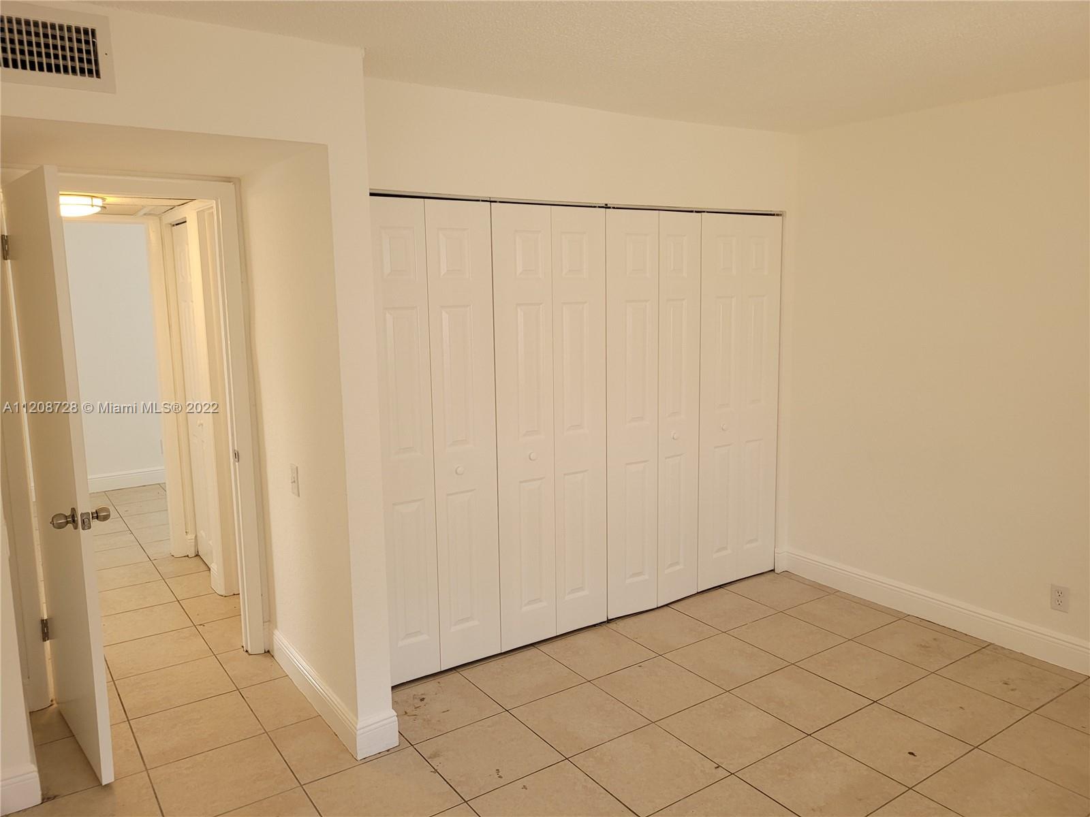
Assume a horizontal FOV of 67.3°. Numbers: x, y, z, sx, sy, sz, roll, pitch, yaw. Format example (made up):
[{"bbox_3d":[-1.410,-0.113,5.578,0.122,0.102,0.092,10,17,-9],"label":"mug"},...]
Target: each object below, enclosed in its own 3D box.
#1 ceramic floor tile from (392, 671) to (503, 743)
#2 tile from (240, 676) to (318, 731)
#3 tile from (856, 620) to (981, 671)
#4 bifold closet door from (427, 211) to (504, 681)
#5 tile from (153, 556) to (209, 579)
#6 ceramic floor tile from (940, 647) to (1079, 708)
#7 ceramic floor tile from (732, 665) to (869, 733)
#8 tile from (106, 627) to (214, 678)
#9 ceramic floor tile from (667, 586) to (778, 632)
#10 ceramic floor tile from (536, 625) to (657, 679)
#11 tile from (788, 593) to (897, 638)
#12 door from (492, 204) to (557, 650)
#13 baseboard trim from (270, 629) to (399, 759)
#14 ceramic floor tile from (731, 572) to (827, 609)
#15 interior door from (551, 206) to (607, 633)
[{"bbox_3d":[-0.433,1.204,3.298,0.404,0.010,0.401,-7,11,-34],"label":"ceramic floor tile"},{"bbox_3d":[-1.083,1.208,3.343,0.203,0.010,0.401,-7,11,-34],"label":"tile"},{"bbox_3d":[1.718,1.094,3.787,0.405,0.010,0.405,-7,11,-34],"label":"tile"},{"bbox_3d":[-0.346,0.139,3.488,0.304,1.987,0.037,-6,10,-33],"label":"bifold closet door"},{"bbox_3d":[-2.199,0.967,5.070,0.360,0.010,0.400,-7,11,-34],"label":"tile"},{"bbox_3d":[1.943,1.140,3.452,0.404,0.010,0.401,-7,11,-34],"label":"ceramic floor tile"},{"bbox_3d":[1.039,1.173,3.320,0.406,0.010,0.401,-7,11,-34],"label":"ceramic floor tile"},{"bbox_3d":[-1.800,1.136,3.813,0.407,0.010,0.402,-7,11,-34],"label":"tile"},{"bbox_3d":[0.918,1.040,4.225,0.405,0.010,0.405,-7,11,-34],"label":"ceramic floor tile"},{"bbox_3d":[0.241,1.124,3.768,0.405,0.010,0.405,-7,11,-34],"label":"ceramic floor tile"},{"bbox_3d":[1.484,1.046,4.110,0.406,0.010,0.401,-7,11,-34],"label":"tile"},{"bbox_3d":[-0.096,0.110,3.658,0.300,1.985,0.035,-7,11,-34],"label":"door"},{"bbox_3d":[-0.897,1.126,3.389,0.160,0.144,1.026,-7,11,-34],"label":"baseboard trim"},{"bbox_3d":[1.254,0.998,4.439,0.406,0.010,0.401,-7,11,-34],"label":"ceramic floor tile"},{"bbox_3d":[0.158,0.080,3.824,0.299,1.988,0.035,-6,10,-32],"label":"interior door"}]

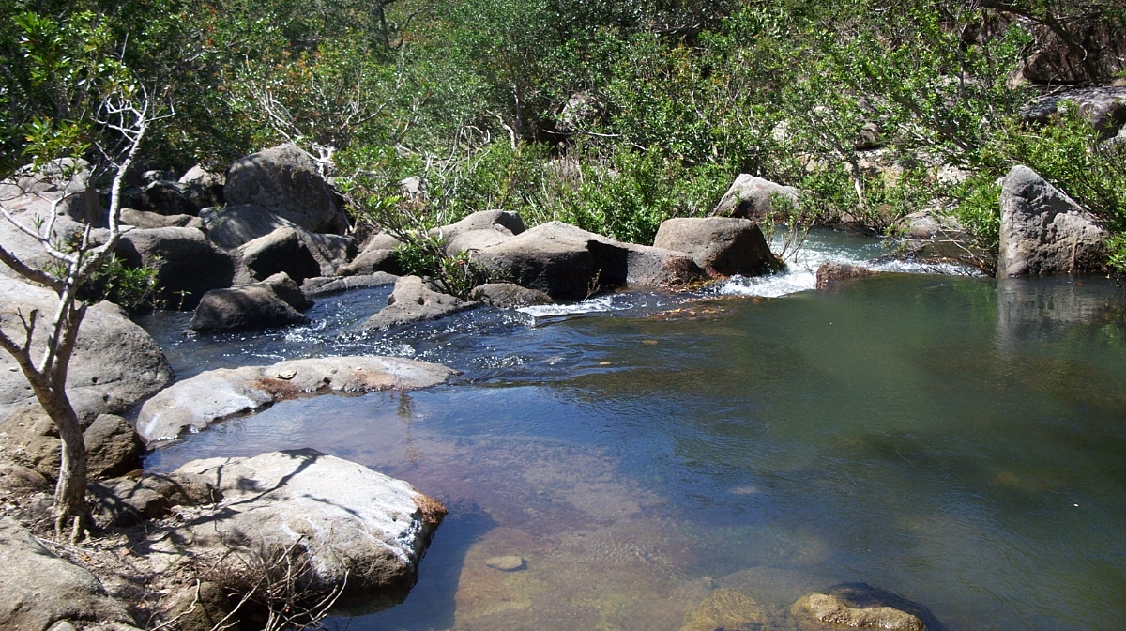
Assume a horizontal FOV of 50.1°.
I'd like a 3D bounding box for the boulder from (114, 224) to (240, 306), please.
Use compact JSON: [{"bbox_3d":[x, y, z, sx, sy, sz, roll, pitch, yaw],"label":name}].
[{"bbox_3d":[-4.250,-0.615,13.440,1.350,0.880,1.150,-4,12,-18],"label":"boulder"}]

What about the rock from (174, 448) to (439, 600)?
[{"bbox_3d":[-1.300,1.011,6.219,1.340,0.500,1.050,-3,12,-14],"label":"rock"}]

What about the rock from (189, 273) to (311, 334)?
[{"bbox_3d":[-3.100,-0.174,12.202,1.200,0.520,1.000,-3,12,-15],"label":"rock"}]

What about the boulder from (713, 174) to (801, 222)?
[{"bbox_3d":[3.300,-1.972,20.715,1.600,0.950,1.250,2,11,10],"label":"boulder"}]

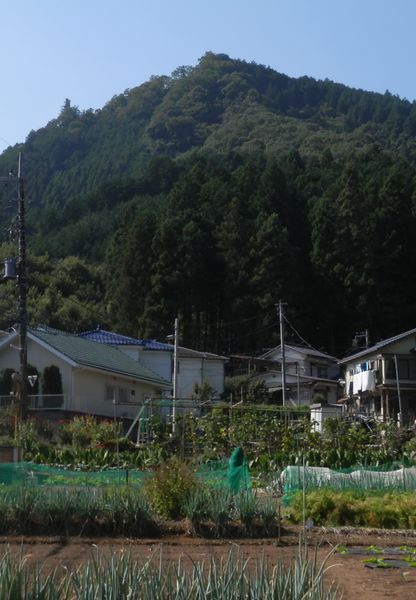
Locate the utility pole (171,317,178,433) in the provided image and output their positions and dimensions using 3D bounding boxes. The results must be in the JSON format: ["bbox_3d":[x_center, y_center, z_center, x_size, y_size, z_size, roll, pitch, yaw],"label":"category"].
[{"bbox_3d":[-2.001,4.693,64.042,0.350,7.364,0.350,0,-9,0],"label":"utility pole"}]

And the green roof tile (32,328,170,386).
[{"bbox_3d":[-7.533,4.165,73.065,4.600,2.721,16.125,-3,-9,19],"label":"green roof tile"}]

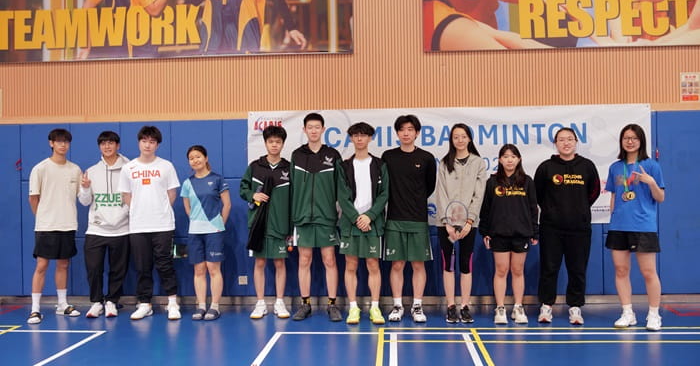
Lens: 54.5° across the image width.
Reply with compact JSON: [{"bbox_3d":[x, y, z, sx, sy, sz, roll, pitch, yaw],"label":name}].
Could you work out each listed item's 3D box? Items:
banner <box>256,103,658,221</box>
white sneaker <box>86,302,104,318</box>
[{"bbox_3d":[0.947,-0.159,6.731,3.958,1.156,0.030,-1,0,4],"label":"banner"},{"bbox_3d":[-2.451,1.210,6.543,0.110,0.120,0.290,-1,0,0],"label":"white sneaker"}]

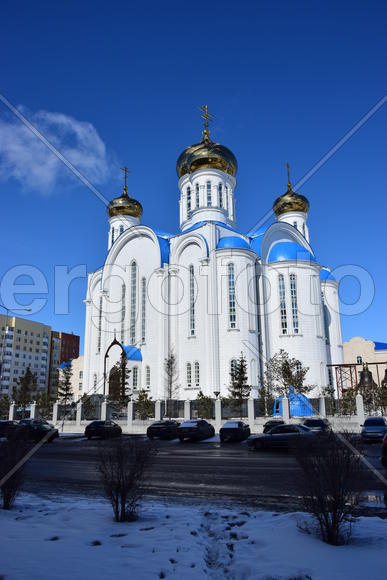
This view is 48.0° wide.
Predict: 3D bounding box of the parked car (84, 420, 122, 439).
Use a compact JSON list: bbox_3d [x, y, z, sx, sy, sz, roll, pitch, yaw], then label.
[{"bbox_3d":[-7.859,12.481,38.729,1.739,1.462,4.400,-4,-16,12],"label":"parked car"}]

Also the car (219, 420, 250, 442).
[{"bbox_3d":[3.401,11.145,34.410,1.716,1.464,4.436,-5,-16,15],"label":"car"}]

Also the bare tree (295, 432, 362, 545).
[{"bbox_3d":[1.937,2.908,6.449,1.000,1.540,1.000,-1,-16,0],"label":"bare tree"}]

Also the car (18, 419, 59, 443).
[{"bbox_3d":[-12.068,11.090,34.115,1.780,1.520,4.400,-2,-16,6],"label":"car"}]

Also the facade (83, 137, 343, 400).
[{"bbox_3d":[2.829,-5.316,88.183,32.800,62.000,36.730,13,-21,-41],"label":"facade"}]

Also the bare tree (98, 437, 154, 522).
[{"bbox_3d":[-1.210,3.438,7.999,1.030,1.414,1.030,-1,-16,0],"label":"bare tree"}]

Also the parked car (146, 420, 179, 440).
[{"bbox_3d":[-2.356,12.107,37.644,1.726,1.479,4.434,-6,-16,17],"label":"parked car"}]

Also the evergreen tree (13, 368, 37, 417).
[{"bbox_3d":[-19.707,12.220,51.351,2.715,6.318,2.715,-1,-16,0],"label":"evergreen tree"}]

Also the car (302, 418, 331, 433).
[{"bbox_3d":[8.500,9.631,29.779,1.800,1.500,4.400,-7,-17,22],"label":"car"}]

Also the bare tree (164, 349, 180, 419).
[{"bbox_3d":[-2.227,10.002,46.317,1.703,7.554,1.703,-1,-16,0],"label":"bare tree"}]

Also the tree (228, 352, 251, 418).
[{"bbox_3d":[4.630,9.712,44.108,2.230,6.740,2.230,-1,-16,0],"label":"tree"}]

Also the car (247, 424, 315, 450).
[{"bbox_3d":[5.696,8.990,26.610,4.498,1.425,1.760,-6,-17,20],"label":"car"}]

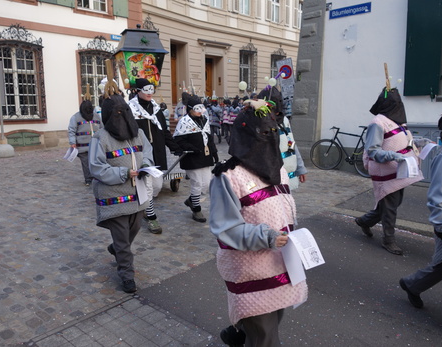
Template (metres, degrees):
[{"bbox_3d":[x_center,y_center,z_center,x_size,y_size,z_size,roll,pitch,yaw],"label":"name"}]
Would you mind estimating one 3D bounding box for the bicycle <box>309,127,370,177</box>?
[{"bbox_3d":[2.680,-0.475,8.520,0.480,1.000,1.700,-8,11,-41],"label":"bicycle"}]

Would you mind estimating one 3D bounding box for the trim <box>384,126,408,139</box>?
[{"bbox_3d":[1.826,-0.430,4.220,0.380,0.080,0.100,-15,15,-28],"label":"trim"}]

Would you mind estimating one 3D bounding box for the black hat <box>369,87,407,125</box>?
[{"bbox_3d":[1.748,-0.699,4.220,0.340,0.370,0.290,7,12,43],"label":"black hat"}]

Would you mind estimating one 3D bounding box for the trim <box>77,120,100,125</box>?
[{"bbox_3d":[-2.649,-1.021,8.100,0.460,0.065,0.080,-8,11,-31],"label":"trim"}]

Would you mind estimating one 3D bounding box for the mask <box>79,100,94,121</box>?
[{"bbox_3d":[-2.716,-1.273,8.200,0.260,0.400,0.300,-7,10,-37],"label":"mask"}]

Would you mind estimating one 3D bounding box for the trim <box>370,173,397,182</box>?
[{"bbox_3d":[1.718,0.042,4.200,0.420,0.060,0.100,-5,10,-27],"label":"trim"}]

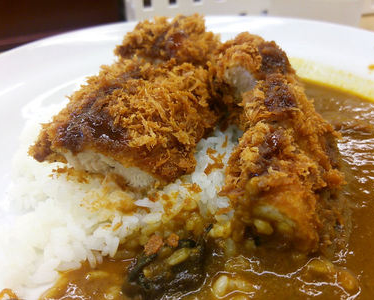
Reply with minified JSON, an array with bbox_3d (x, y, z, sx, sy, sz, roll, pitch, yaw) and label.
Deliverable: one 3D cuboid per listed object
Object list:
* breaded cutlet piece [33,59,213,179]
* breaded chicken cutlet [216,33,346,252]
[{"bbox_3d":[-0.035,-0.024,0.189,0.081,0.040,0.081,6,33,11],"label":"breaded cutlet piece"},{"bbox_3d":[0.045,-0.018,0.186,0.047,0.050,0.125,-1,32,0],"label":"breaded chicken cutlet"}]

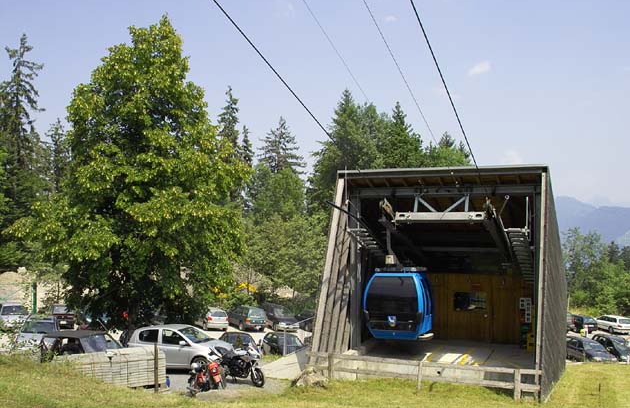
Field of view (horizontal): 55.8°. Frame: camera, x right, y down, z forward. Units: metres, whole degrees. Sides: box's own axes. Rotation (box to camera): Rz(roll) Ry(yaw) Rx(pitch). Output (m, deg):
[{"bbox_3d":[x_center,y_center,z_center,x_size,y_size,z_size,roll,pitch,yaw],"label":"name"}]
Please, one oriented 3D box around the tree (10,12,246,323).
[{"bbox_3d":[-8.158,-0.800,25.682,10.400,14.800,10.000,0,-2,0],"label":"tree"}]

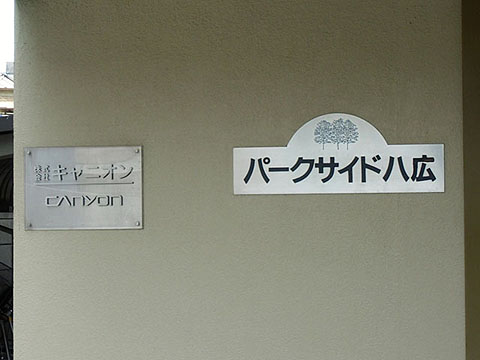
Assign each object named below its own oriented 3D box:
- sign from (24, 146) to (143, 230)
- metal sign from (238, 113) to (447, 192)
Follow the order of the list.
[{"bbox_3d":[-0.478,0.026,4.209,0.369,0.253,0.012,-1,-3,7],"label":"sign"},{"bbox_3d":[0.295,-0.080,4.119,0.630,0.242,0.010,-1,-3,7],"label":"metal sign"}]

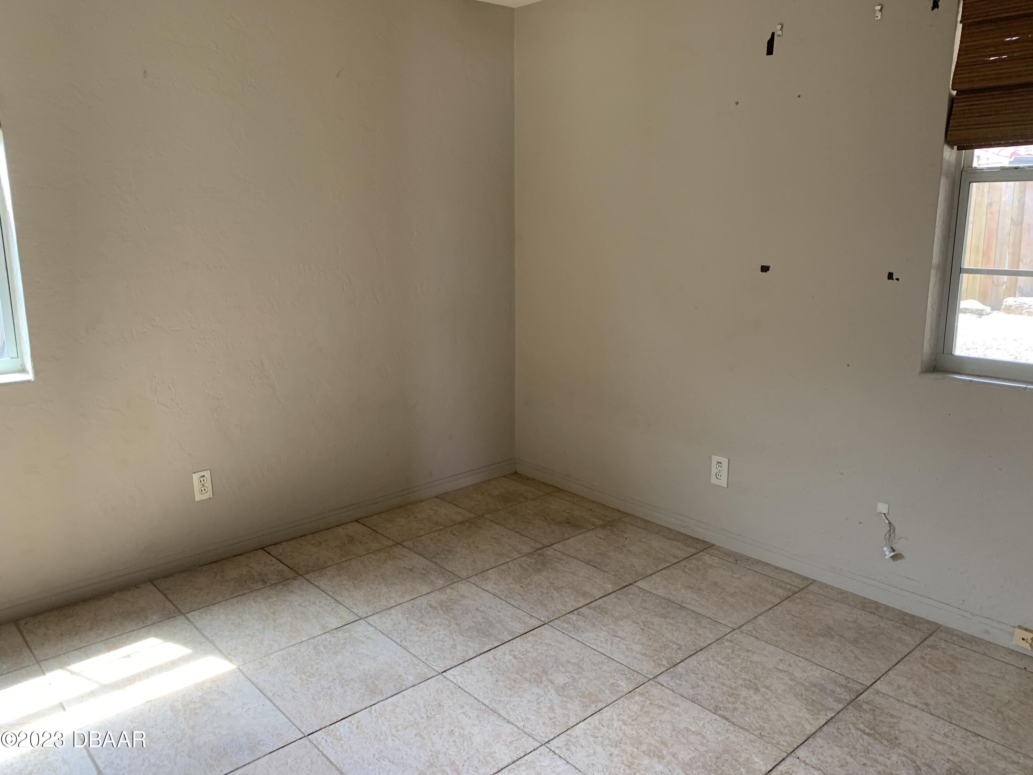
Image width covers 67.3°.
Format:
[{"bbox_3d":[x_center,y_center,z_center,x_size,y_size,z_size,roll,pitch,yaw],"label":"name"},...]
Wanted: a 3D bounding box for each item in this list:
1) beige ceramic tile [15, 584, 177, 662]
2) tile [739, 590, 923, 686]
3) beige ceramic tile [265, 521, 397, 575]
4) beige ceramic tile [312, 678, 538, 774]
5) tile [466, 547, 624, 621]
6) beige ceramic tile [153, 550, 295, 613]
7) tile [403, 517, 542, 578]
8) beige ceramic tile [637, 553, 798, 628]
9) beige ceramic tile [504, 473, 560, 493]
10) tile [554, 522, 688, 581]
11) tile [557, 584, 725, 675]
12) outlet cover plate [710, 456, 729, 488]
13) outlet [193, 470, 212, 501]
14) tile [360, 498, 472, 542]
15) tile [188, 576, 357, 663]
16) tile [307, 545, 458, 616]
[{"bbox_3d":[-1.460,0.814,2.723,0.451,0.010,0.341,-10,16,-41],"label":"beige ceramic tile"},{"bbox_3d":[1.071,0.832,2.627,0.451,0.010,0.451,-10,16,-41],"label":"tile"},{"bbox_3d":[-0.797,0.686,3.341,0.451,0.010,0.351,-11,16,-41],"label":"beige ceramic tile"},{"bbox_3d":[-0.249,0.950,2.074,0.451,0.010,0.451,-10,16,-41],"label":"beige ceramic tile"},{"bbox_3d":[0.123,0.756,3.008,0.455,0.010,0.460,-11,16,-41],"label":"tile"},{"bbox_3d":[-1.131,0.750,3.028,0.451,0.010,0.350,-10,16,-41],"label":"beige ceramic tile"},{"bbox_3d":[-0.185,0.684,3.344,0.455,0.010,0.455,-11,16,-41],"label":"tile"},{"bbox_3d":[0.768,0.762,2.959,0.451,0.010,0.451,-10,16,-41],"label":"beige ceramic tile"},{"bbox_3d":[0.087,0.514,4.139,0.083,0.010,0.377,-10,16,-41],"label":"beige ceramic tile"},{"bbox_3d":[0.462,0.691,3.306,0.450,0.010,0.460,-11,16,-41],"label":"tile"},{"bbox_3d":[0.430,0.827,2.673,0.455,0.010,0.452,-11,16,-41],"label":"tile"},{"bbox_3d":[0.858,0.354,3.273,0.007,0.122,0.078,-10,16,-41],"label":"outlet cover plate"},{"bbox_3d":[-1.251,0.393,3.101,0.071,0.117,0.008,-11,16,-41],"label":"outlet"},{"bbox_3d":[-0.451,0.620,3.639,0.451,0.010,0.357,-10,16,-41],"label":"tile"},{"bbox_3d":[-0.857,0.811,2.736,0.451,0.010,0.451,-10,16,-41],"label":"tile"},{"bbox_3d":[-0.526,0.749,3.045,0.451,0.010,0.455,-11,16,-41],"label":"tile"}]

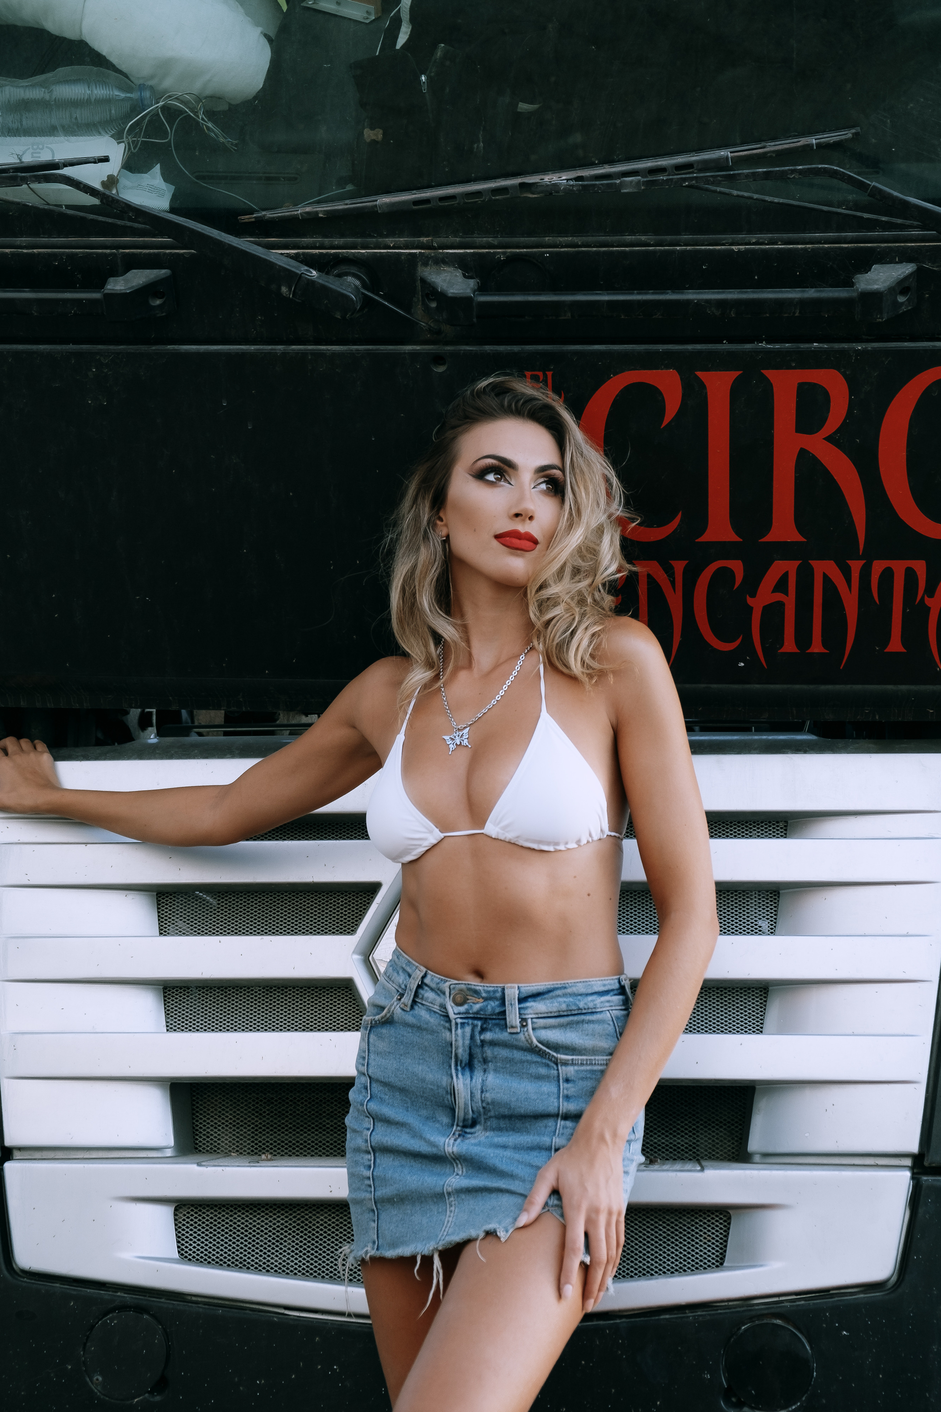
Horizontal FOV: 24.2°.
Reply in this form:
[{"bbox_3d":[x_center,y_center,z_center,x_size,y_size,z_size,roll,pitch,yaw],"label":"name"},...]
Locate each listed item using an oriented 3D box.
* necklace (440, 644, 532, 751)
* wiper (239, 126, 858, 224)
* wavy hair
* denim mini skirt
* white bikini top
[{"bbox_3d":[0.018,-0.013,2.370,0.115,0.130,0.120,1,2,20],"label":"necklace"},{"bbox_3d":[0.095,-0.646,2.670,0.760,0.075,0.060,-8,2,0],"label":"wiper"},{"bbox_3d":[0.045,-0.180,2.420,0.270,0.370,0.250,-1,2,-25],"label":"wavy hair"},{"bbox_3d":[0.028,0.445,2.450,0.350,0.350,0.250,1,2,24],"label":"denim mini skirt"},{"bbox_3d":[0.025,0.055,2.410,0.290,0.240,0.200,1,2,26],"label":"white bikini top"}]

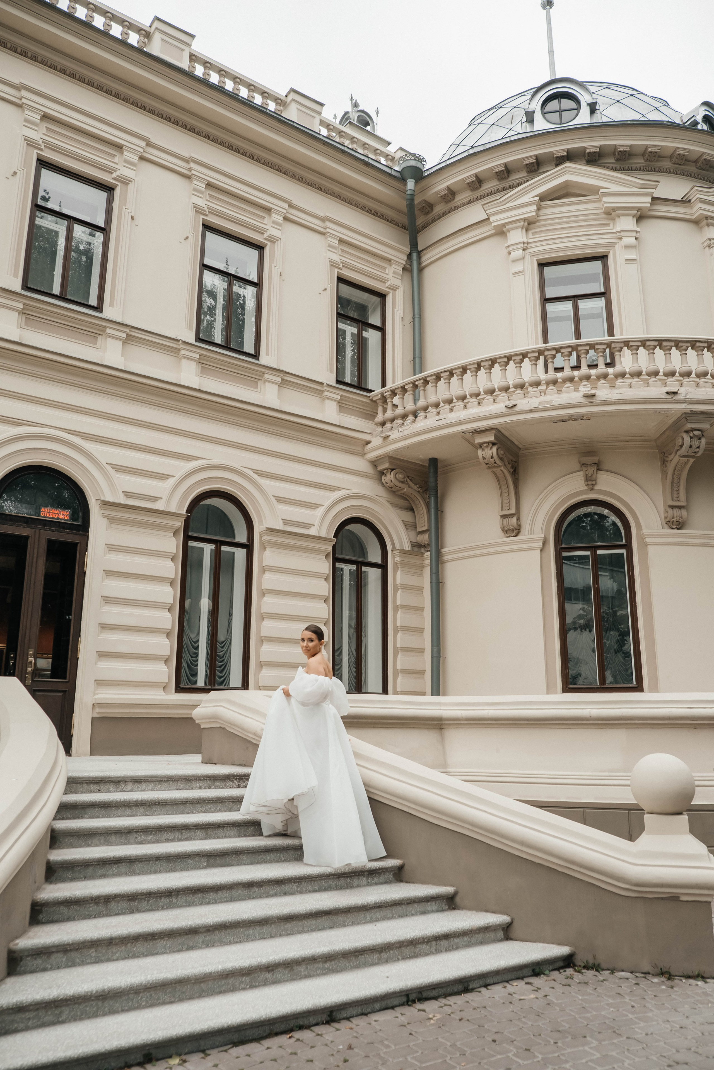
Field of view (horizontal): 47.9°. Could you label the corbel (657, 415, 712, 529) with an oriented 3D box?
[{"bbox_3d":[5.008,-0.939,12.123,0.460,1.470,1.080,2,-14,-5],"label":"corbel"}]

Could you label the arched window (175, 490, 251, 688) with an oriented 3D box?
[{"bbox_3d":[-1.961,0.787,11.372,1.095,2.886,0.150,10,-16,-35],"label":"arched window"}]

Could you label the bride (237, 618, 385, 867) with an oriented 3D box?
[{"bbox_3d":[-0.297,1.530,6.009,0.900,1.690,0.880,-11,-18,39],"label":"bride"}]

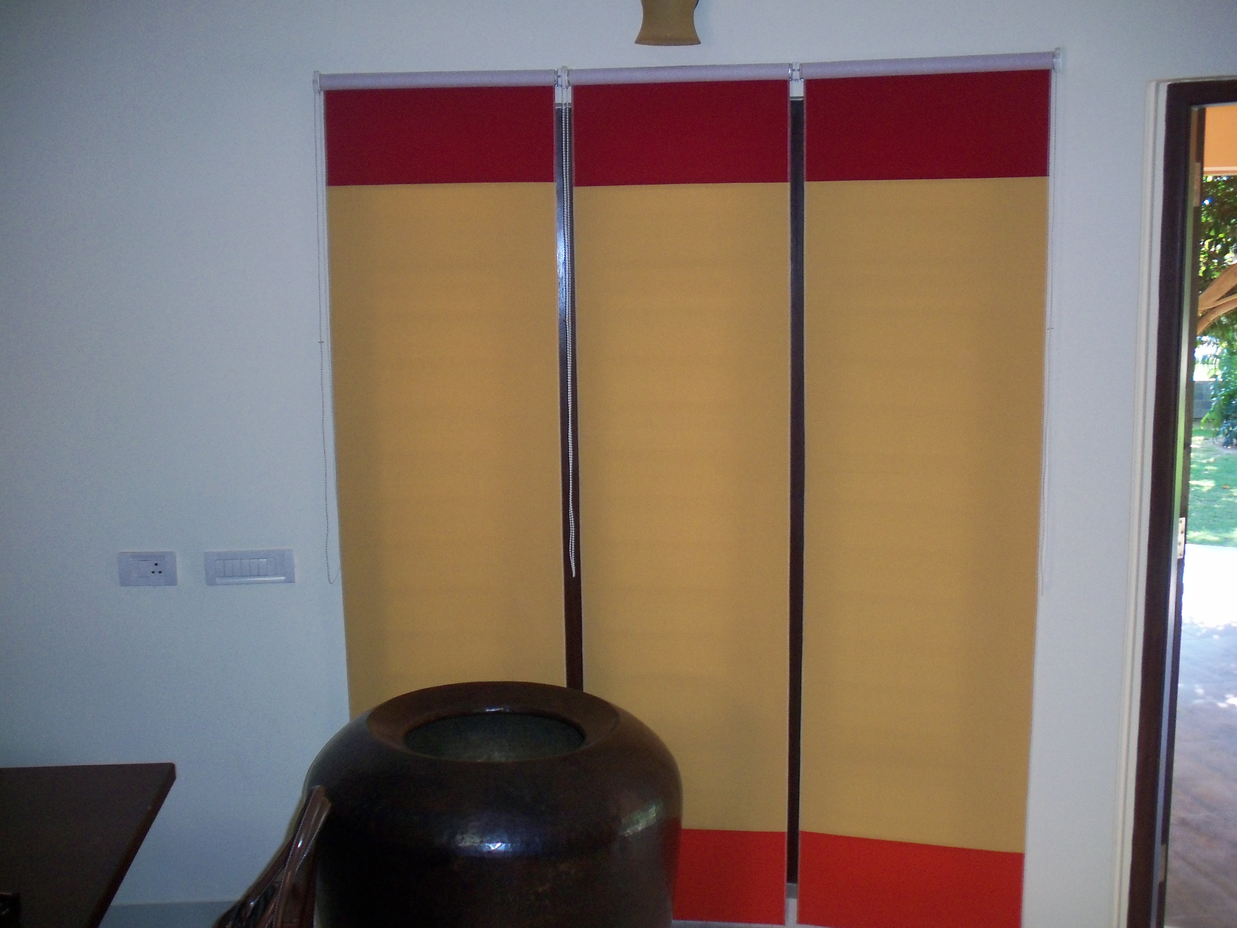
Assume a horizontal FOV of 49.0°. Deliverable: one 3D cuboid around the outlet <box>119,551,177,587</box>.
[{"bbox_3d":[-1.230,0.275,3.544,0.153,0.092,0.014,-1,8,0],"label":"outlet"}]

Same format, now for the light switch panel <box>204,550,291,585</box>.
[{"bbox_3d":[-0.964,0.271,3.546,0.234,0.091,0.014,-1,8,0],"label":"light switch panel"}]

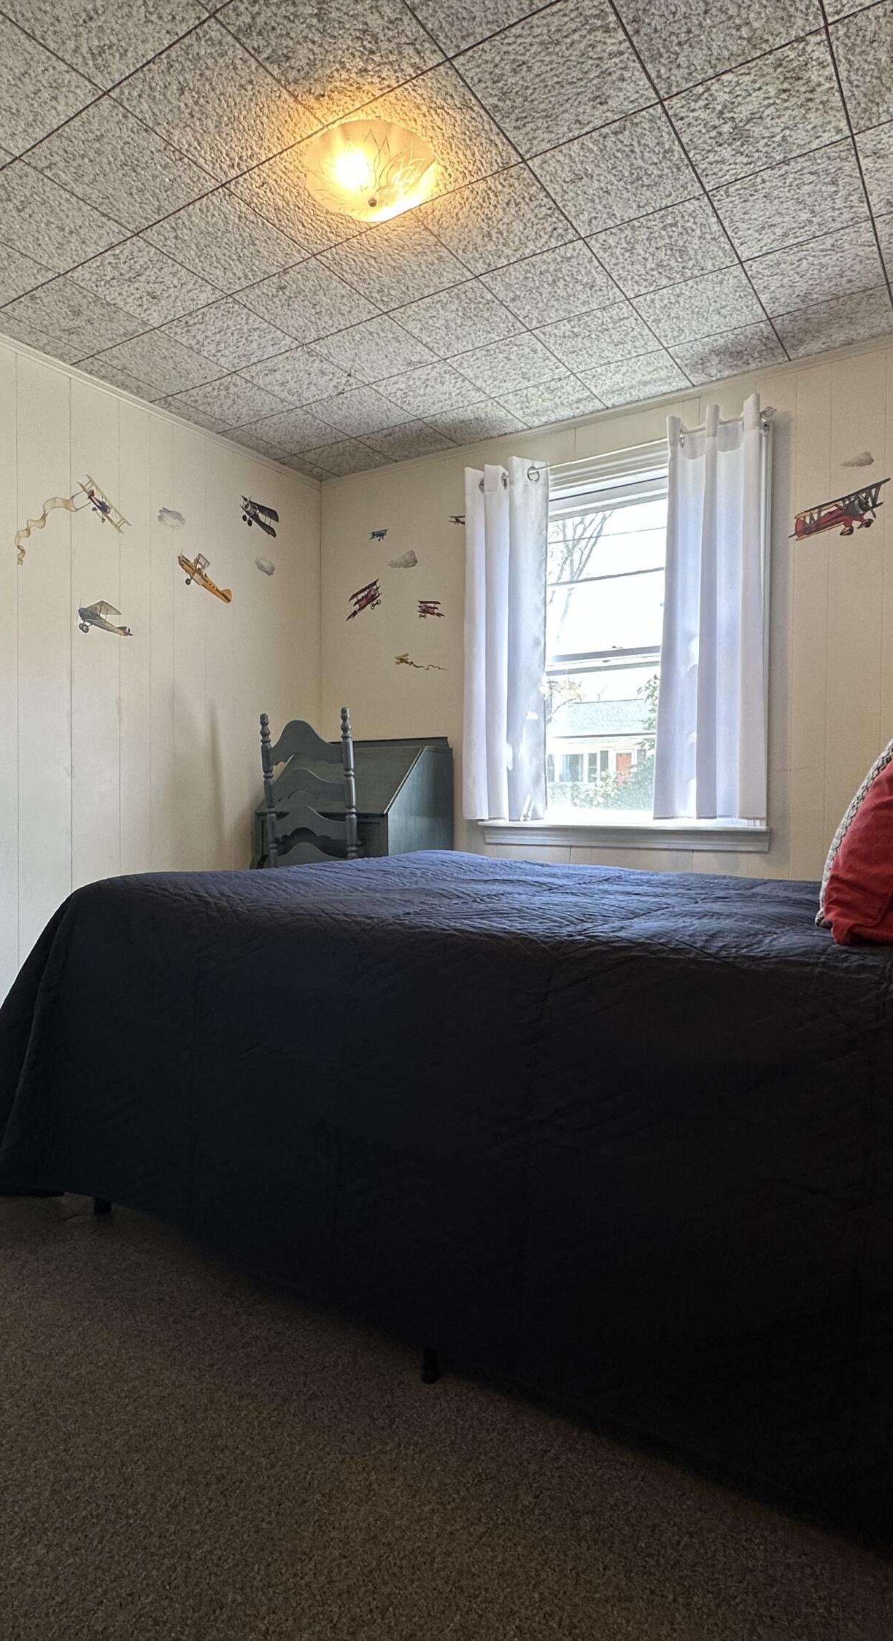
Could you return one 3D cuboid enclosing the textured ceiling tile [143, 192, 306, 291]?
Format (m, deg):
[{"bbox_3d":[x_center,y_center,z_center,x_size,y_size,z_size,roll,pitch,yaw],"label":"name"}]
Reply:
[{"bbox_3d":[-0.548,-1.448,2.216,0.305,0.018,0.305,0,0,33],"label":"textured ceiling tile"}]

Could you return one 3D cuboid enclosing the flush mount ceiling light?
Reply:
[{"bbox_3d":[-0.163,-1.391,1.935,0.300,0.095,0.300,0,0,0],"label":"flush mount ceiling light"}]

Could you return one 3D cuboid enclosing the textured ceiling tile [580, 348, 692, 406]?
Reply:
[{"bbox_3d":[0.623,-1.443,2.897,0.305,0.016,0.286,0,0,33],"label":"textured ceiling tile"}]

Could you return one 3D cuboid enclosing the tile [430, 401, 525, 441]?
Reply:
[{"bbox_3d":[0.107,-1.450,3.224,0.305,0.018,0.270,0,0,33],"label":"tile"}]

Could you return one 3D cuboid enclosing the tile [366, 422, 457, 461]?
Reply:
[{"bbox_3d":[-0.145,-1.452,3.396,0.305,0.015,0.280,1,0,33],"label":"tile"}]

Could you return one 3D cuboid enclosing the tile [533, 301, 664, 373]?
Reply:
[{"bbox_3d":[0.462,-1.444,2.651,0.305,0.015,0.305,1,0,33],"label":"tile"}]

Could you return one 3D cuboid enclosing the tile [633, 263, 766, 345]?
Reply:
[{"bbox_3d":[0.717,-1.445,2.483,0.305,0.020,0.305,0,0,33],"label":"tile"}]

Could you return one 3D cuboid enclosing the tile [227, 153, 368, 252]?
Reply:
[{"bbox_3d":[-0.292,-1.447,2.050,0.305,0.018,0.305,0,0,33],"label":"tile"}]

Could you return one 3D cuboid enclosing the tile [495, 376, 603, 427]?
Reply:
[{"bbox_3d":[0.364,-1.449,3.058,0.305,0.020,0.271,0,0,33],"label":"tile"}]

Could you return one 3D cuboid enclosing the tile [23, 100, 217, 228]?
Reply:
[{"bbox_3d":[-0.716,-1.449,1.963,0.305,0.020,0.305,0,0,33],"label":"tile"}]

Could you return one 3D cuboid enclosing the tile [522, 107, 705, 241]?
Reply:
[{"bbox_3d":[0.384,-1.444,1.973,0.305,0.020,0.305,0,0,33],"label":"tile"}]

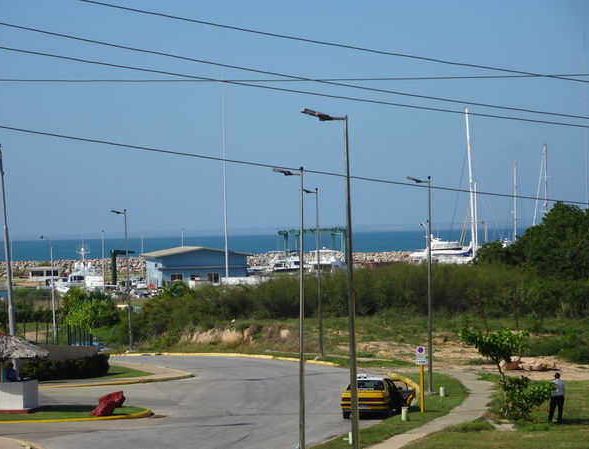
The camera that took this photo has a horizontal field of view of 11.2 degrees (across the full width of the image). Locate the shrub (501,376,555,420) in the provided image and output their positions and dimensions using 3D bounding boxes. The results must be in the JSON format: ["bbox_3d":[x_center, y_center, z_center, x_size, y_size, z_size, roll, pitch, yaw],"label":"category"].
[{"bbox_3d":[8.170,6.075,104.500,1.850,1.500,1.700,-1,0,0],"label":"shrub"}]

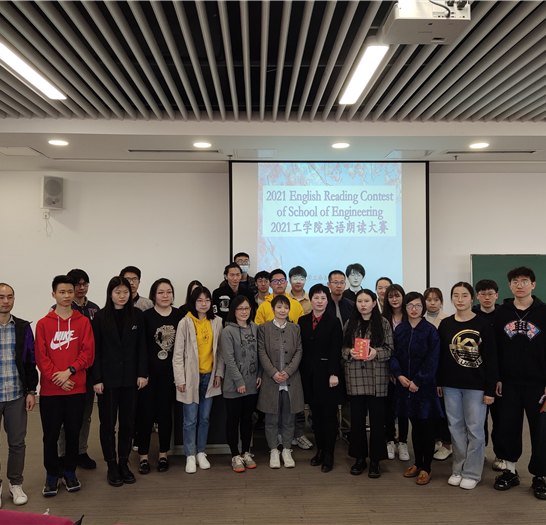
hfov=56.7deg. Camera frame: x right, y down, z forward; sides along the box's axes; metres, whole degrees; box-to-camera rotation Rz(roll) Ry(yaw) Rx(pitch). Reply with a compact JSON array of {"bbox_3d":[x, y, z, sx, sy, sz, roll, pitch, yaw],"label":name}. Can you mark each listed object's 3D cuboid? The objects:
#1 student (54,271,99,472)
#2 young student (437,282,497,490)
[{"bbox_3d":[-1.827,0.971,4.723,0.480,1.821,0.300,0,-1,-25],"label":"student"},{"bbox_3d":[1.628,1.013,4.254,0.500,1.689,0.300,0,-1,14],"label":"young student"}]

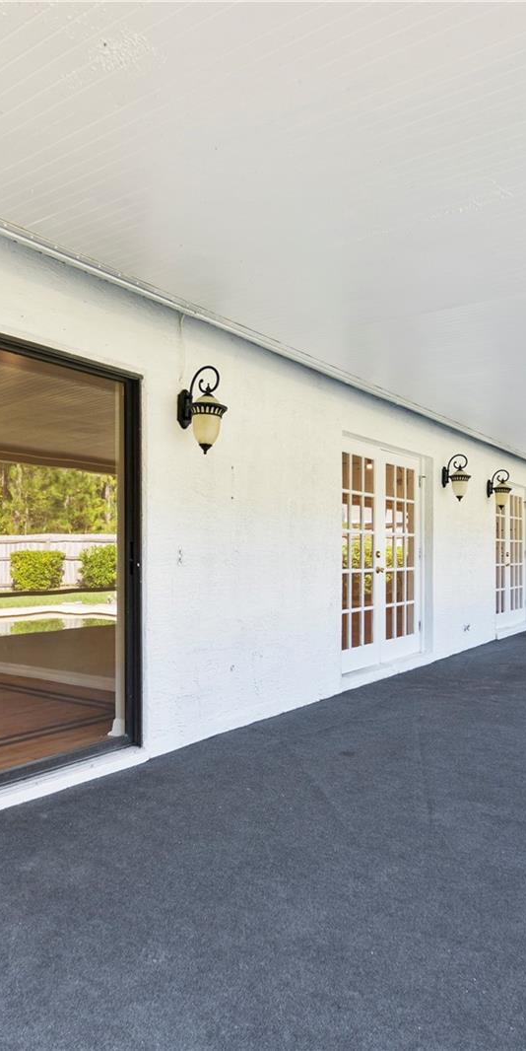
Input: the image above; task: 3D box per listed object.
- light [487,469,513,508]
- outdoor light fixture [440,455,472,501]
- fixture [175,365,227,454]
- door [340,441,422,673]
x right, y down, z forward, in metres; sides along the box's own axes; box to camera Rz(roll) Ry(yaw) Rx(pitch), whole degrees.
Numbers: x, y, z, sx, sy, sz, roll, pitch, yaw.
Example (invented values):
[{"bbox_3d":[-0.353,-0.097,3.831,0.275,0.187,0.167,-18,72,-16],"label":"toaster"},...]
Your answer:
[{"bbox_3d":[3.062,-0.451,8.420,0.305,0.510,0.240,-1,-2,37],"label":"light"},{"bbox_3d":[2.121,-0.513,7.152,0.305,0.510,0.240,-1,-2,37],"label":"outdoor light fixture"},{"bbox_3d":[-0.349,-0.666,3.821,0.305,0.510,0.240,-1,-2,37],"label":"fixture"},{"bbox_3d":[1.141,0.300,6.272,0.080,2.040,1.820,-1,-2,37],"label":"door"}]

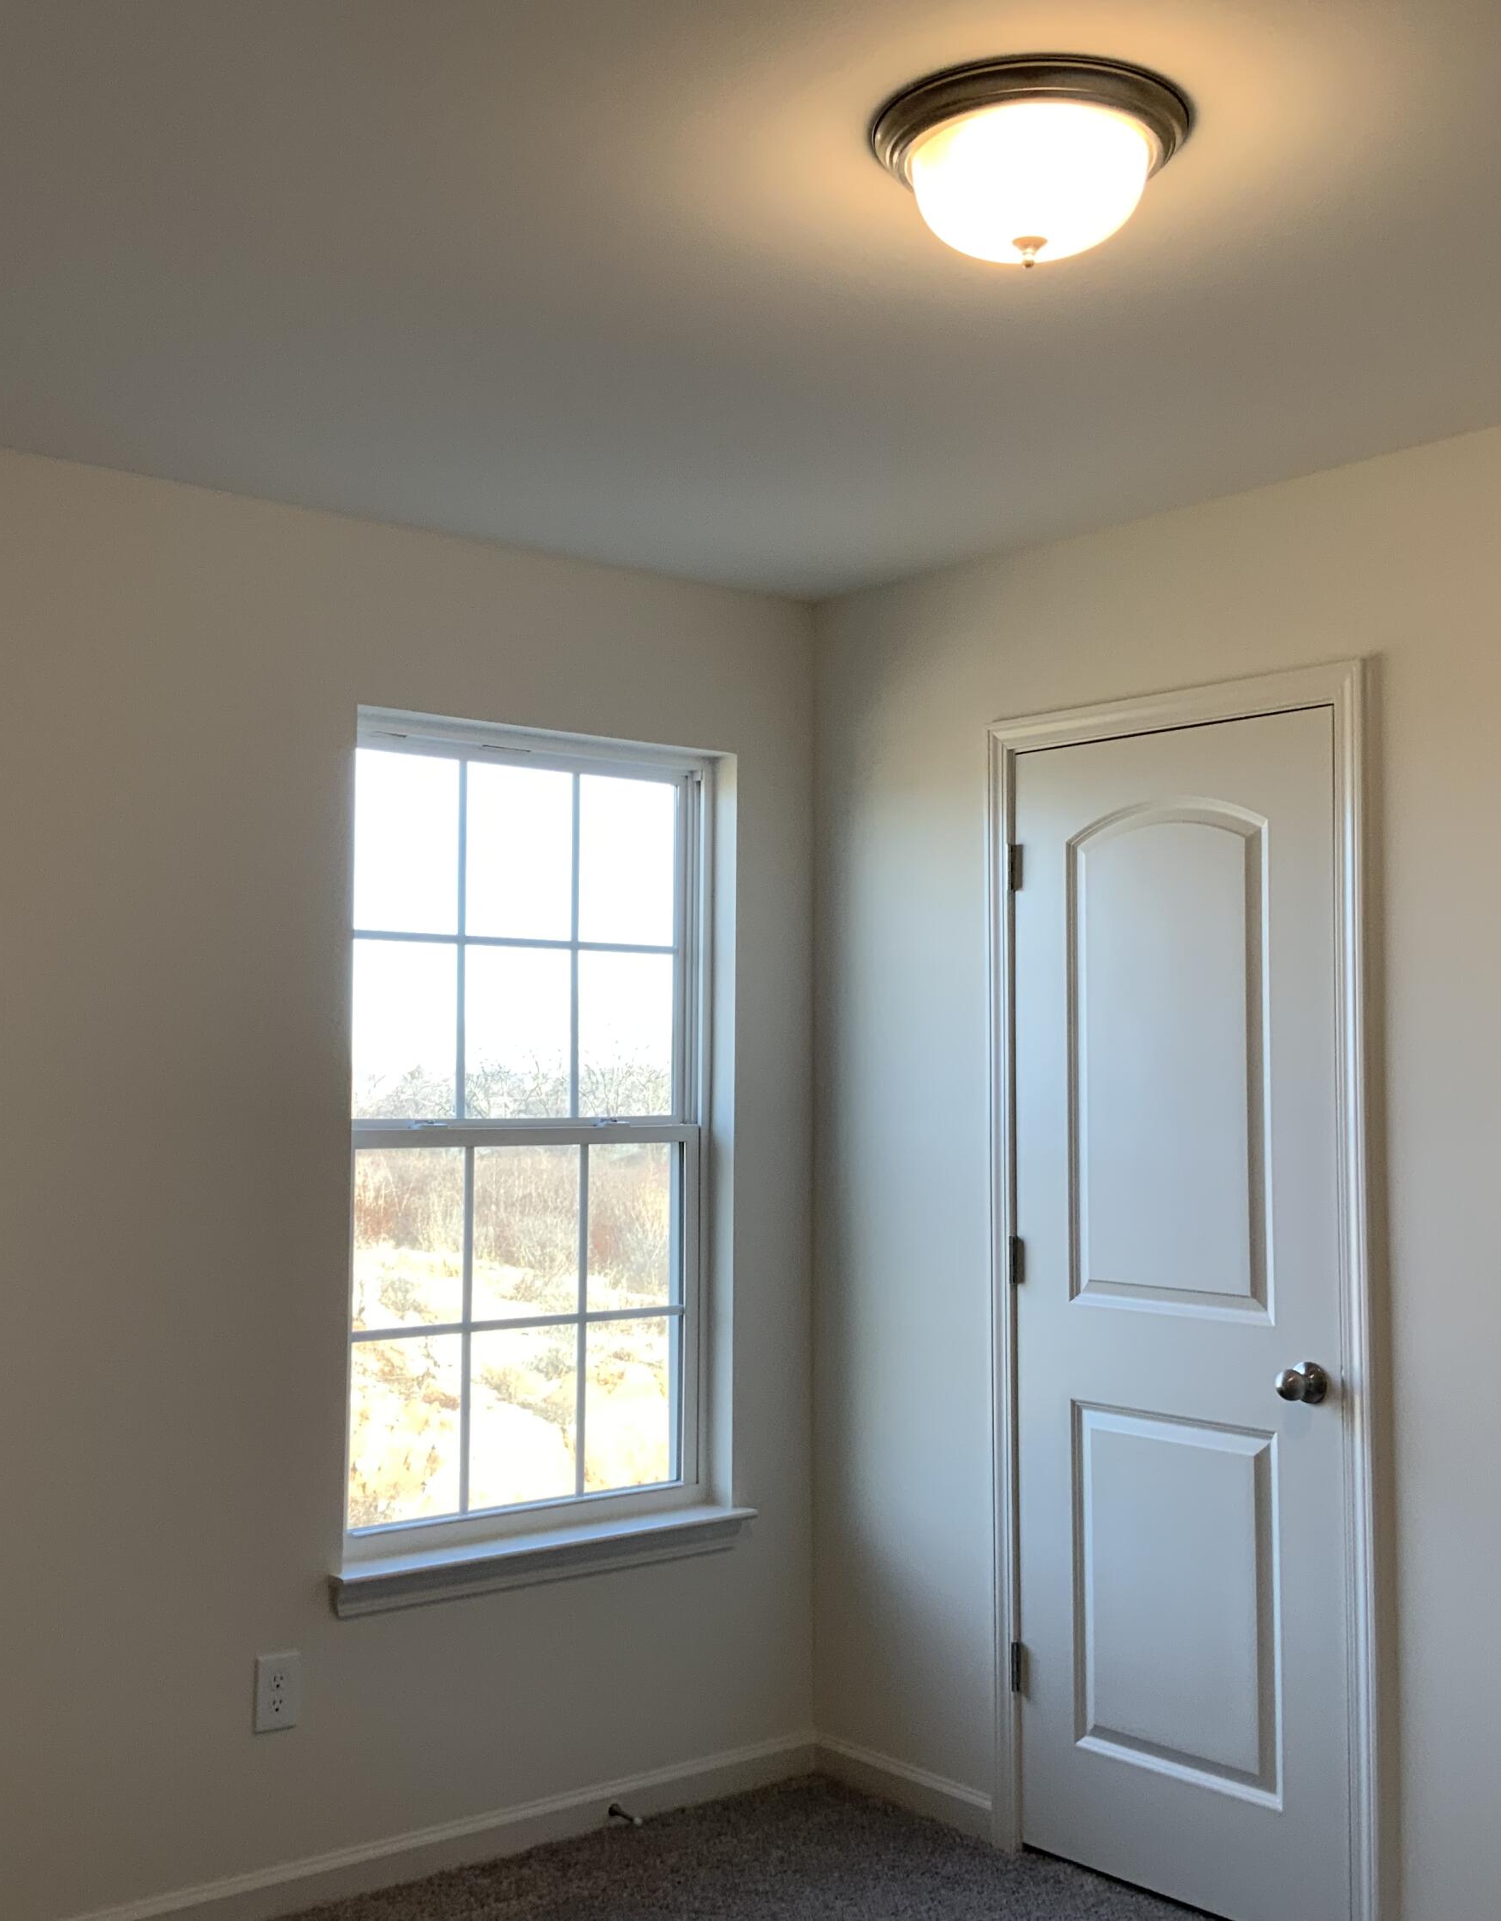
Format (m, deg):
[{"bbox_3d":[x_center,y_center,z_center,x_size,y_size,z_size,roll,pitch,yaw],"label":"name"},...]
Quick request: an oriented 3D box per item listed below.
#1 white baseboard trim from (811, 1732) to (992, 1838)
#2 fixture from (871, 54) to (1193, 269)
[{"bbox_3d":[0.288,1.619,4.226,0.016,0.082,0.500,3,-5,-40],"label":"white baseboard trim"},{"bbox_3d":[0.304,-0.826,2.320,0.345,0.153,0.345,0,-3,0],"label":"fixture"}]

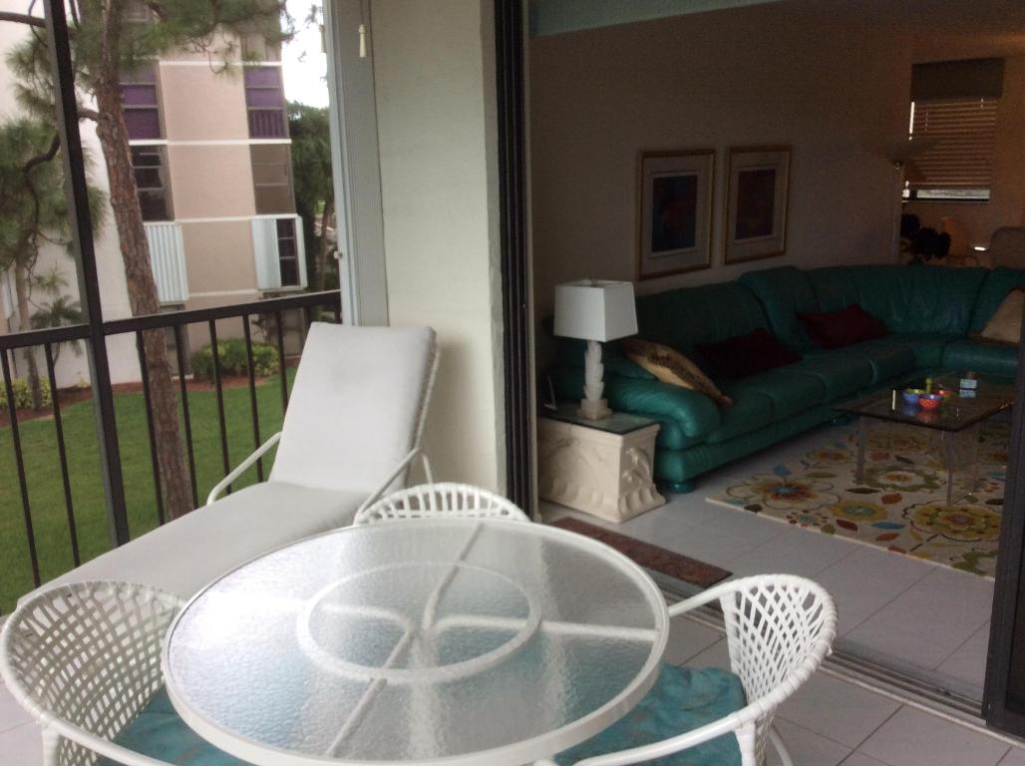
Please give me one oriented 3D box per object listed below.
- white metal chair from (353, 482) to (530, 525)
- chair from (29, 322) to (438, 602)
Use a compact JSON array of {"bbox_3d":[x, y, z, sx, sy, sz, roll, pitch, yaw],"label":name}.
[{"bbox_3d":[-0.191,0.734,2.631,0.600,0.750,0.620,-1,13,0],"label":"white metal chair"},{"bbox_3d":[-0.867,0.407,3.564,0.670,0.985,1.670,4,14,20],"label":"chair"}]

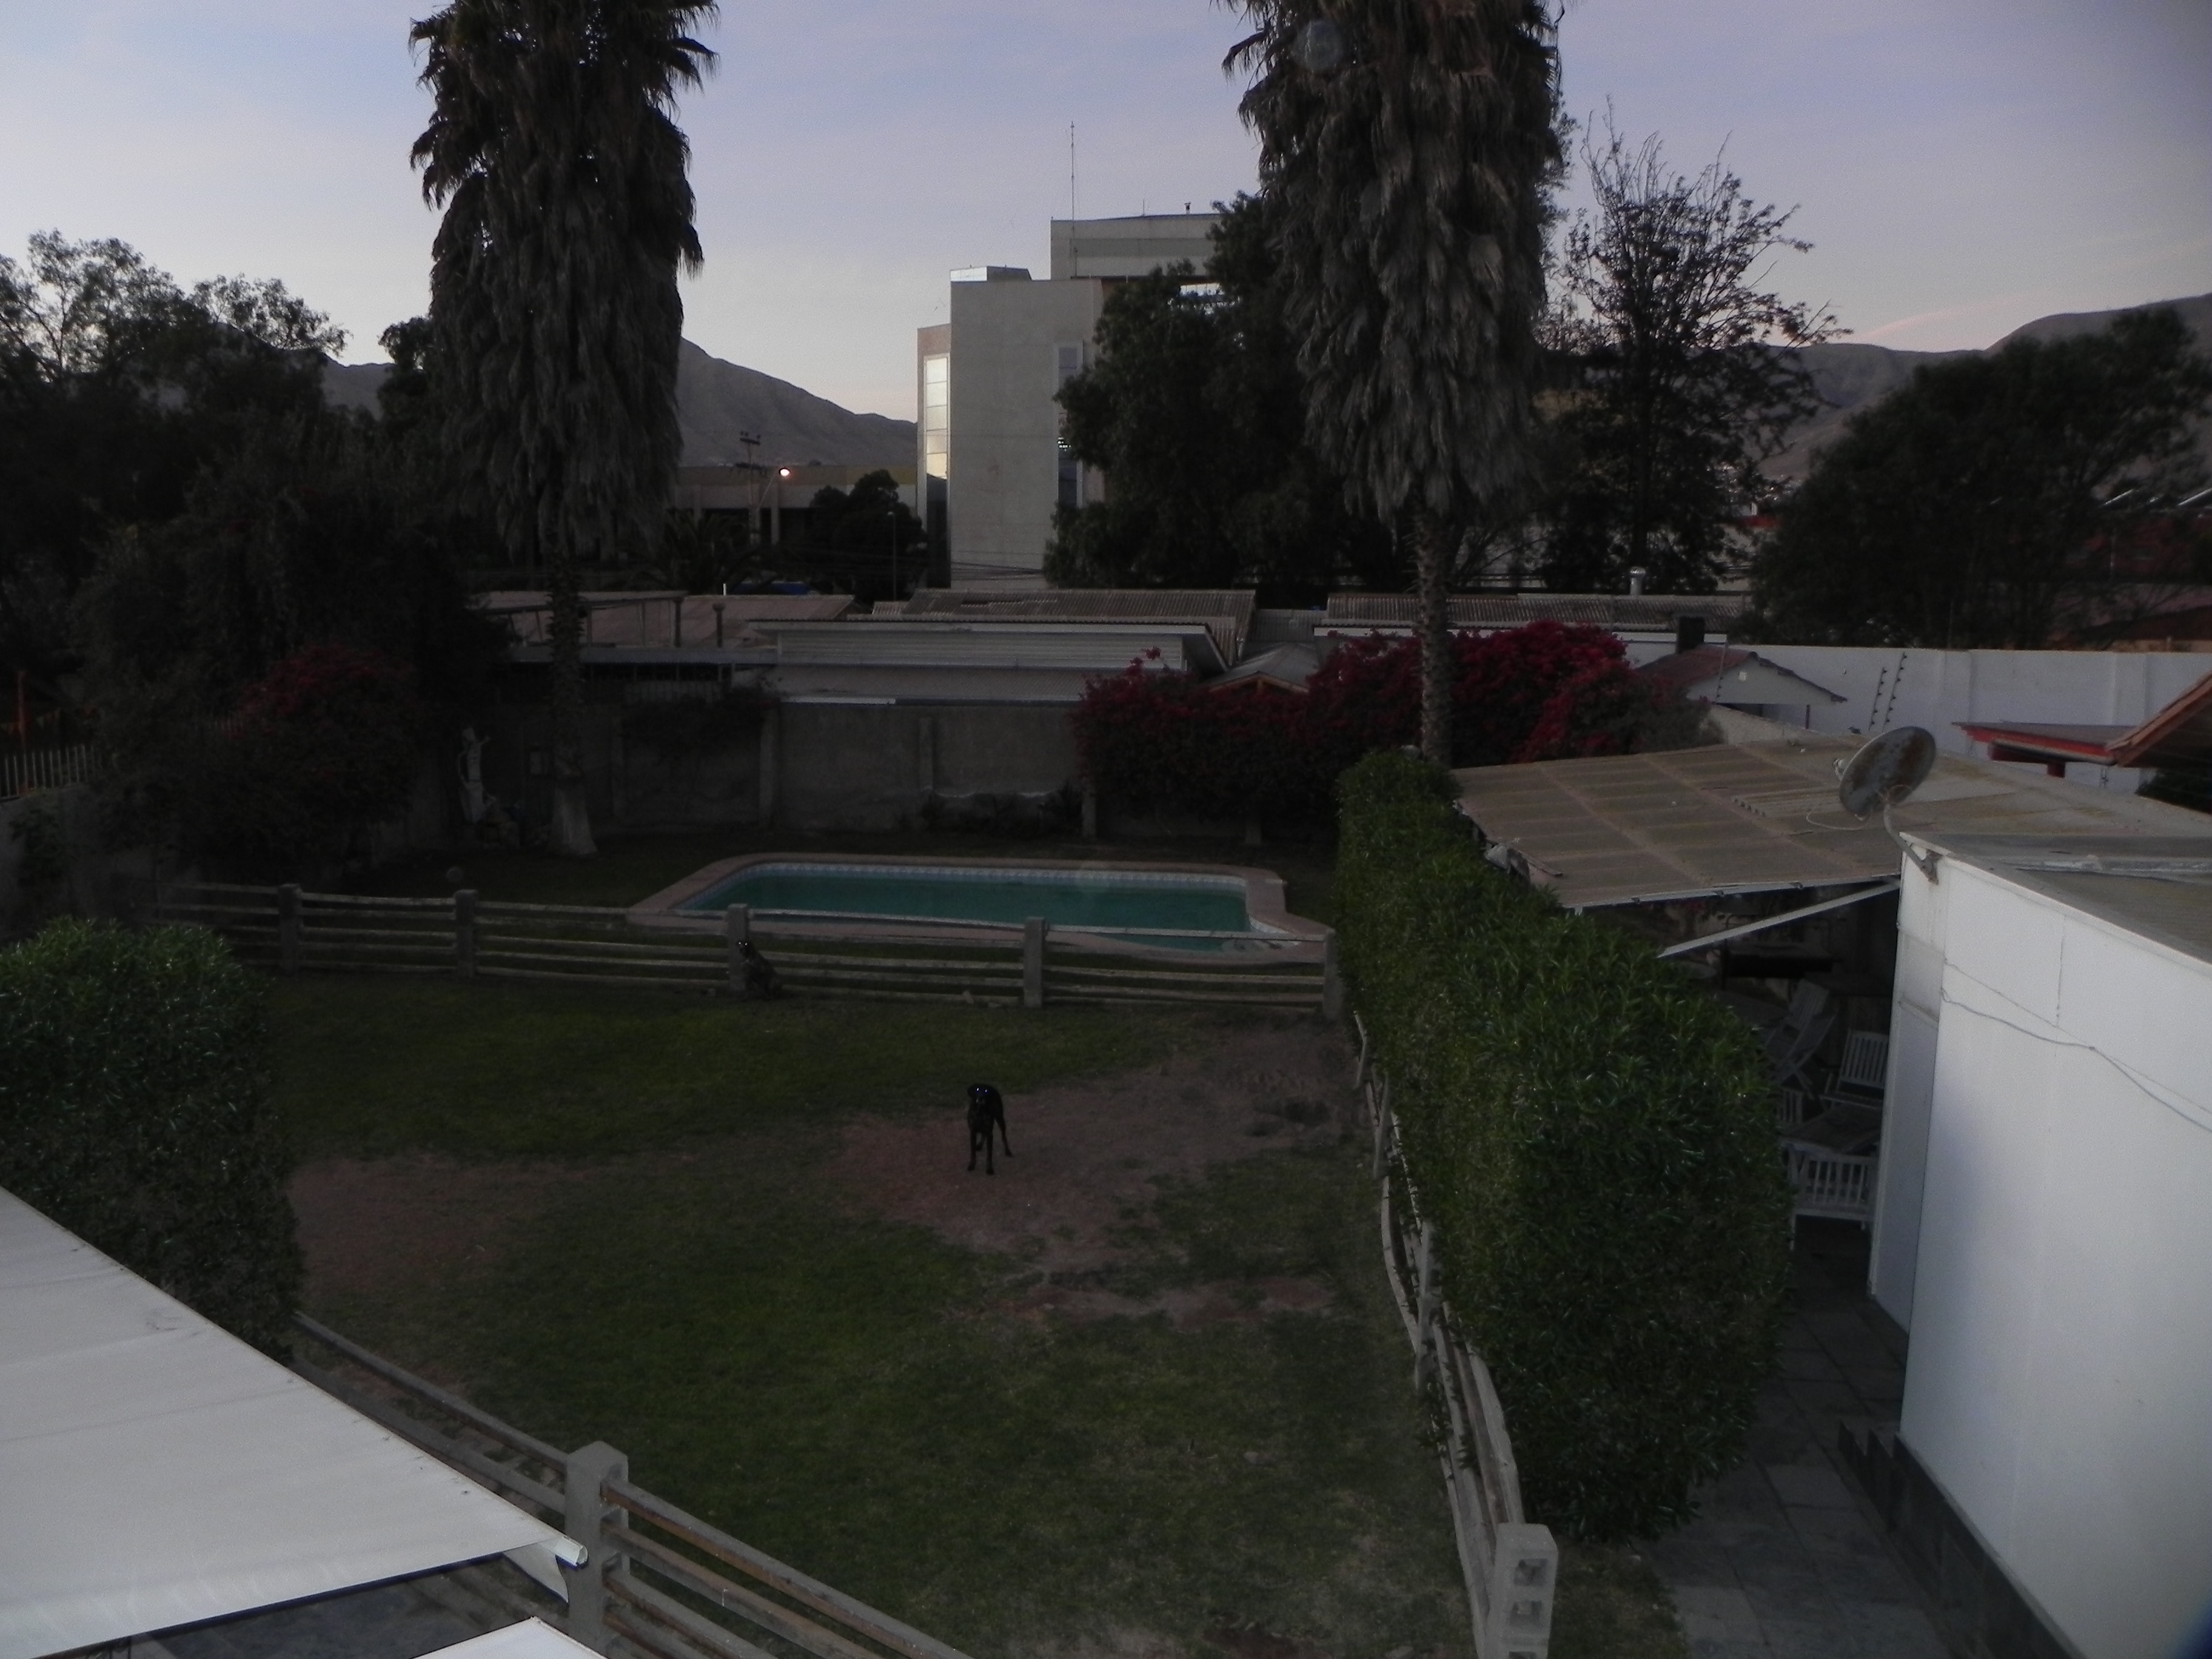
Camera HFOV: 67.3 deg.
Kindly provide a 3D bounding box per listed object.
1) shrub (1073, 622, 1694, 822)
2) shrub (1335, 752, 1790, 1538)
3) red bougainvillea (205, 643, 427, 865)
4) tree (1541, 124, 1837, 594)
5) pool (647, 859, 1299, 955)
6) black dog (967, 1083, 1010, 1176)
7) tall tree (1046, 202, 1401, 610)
[{"bbox_3d":[4.674,-1.701,28.919,10.500,3.880,2.300,2,8,5],"label":"shrub"},{"bbox_3d":[3.012,1.245,14.376,1.500,2.400,13.400,2,8,5],"label":"shrub"},{"bbox_3d":[-12.055,-1.084,25.391,3.300,3.400,2.800,-3,9,-25],"label":"red bougainvillea"},{"bbox_3d":[15.937,-10.367,45.677,8.200,17.250,7.500,4,8,18],"label":"tree"},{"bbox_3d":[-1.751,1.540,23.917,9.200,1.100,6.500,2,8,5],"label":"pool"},{"bbox_3d":[-0.900,2.254,12.794,0.280,0.690,0.850,2,8,7],"label":"black dog"},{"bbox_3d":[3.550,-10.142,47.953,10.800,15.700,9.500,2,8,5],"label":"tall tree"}]

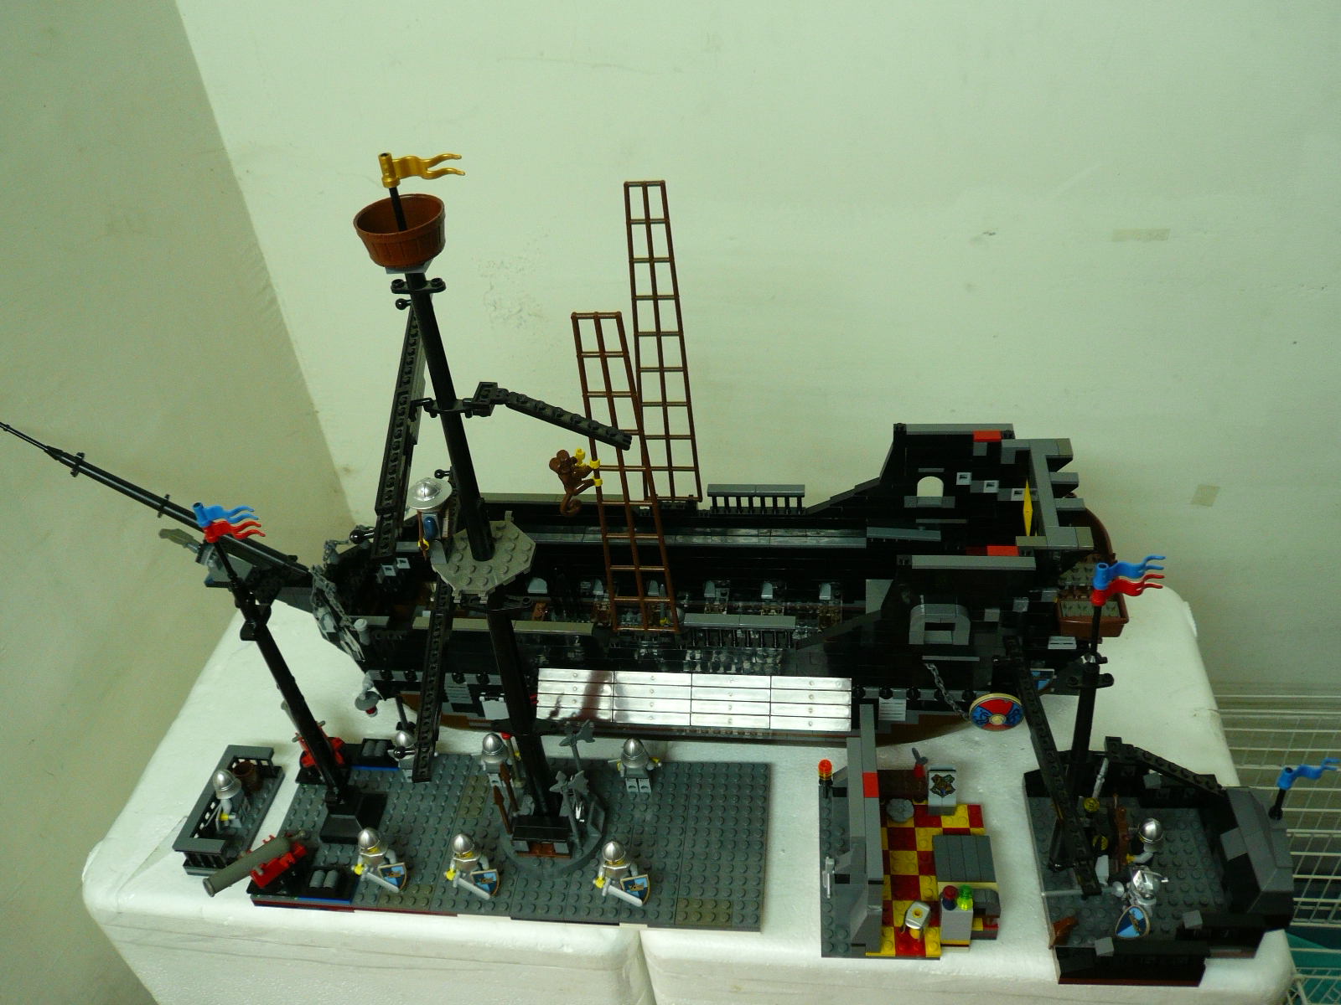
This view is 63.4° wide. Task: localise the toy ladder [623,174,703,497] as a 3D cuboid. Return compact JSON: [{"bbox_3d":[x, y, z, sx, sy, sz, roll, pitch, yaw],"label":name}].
[{"bbox_3d":[-0.007,-0.095,0.683,0.040,0.209,0.004,-1,27,8],"label":"toy ladder"}]

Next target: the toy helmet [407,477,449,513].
[{"bbox_3d":[-0.113,-0.004,0.505,0.019,0.011,0.018,-9,38,-4],"label":"toy helmet"}]

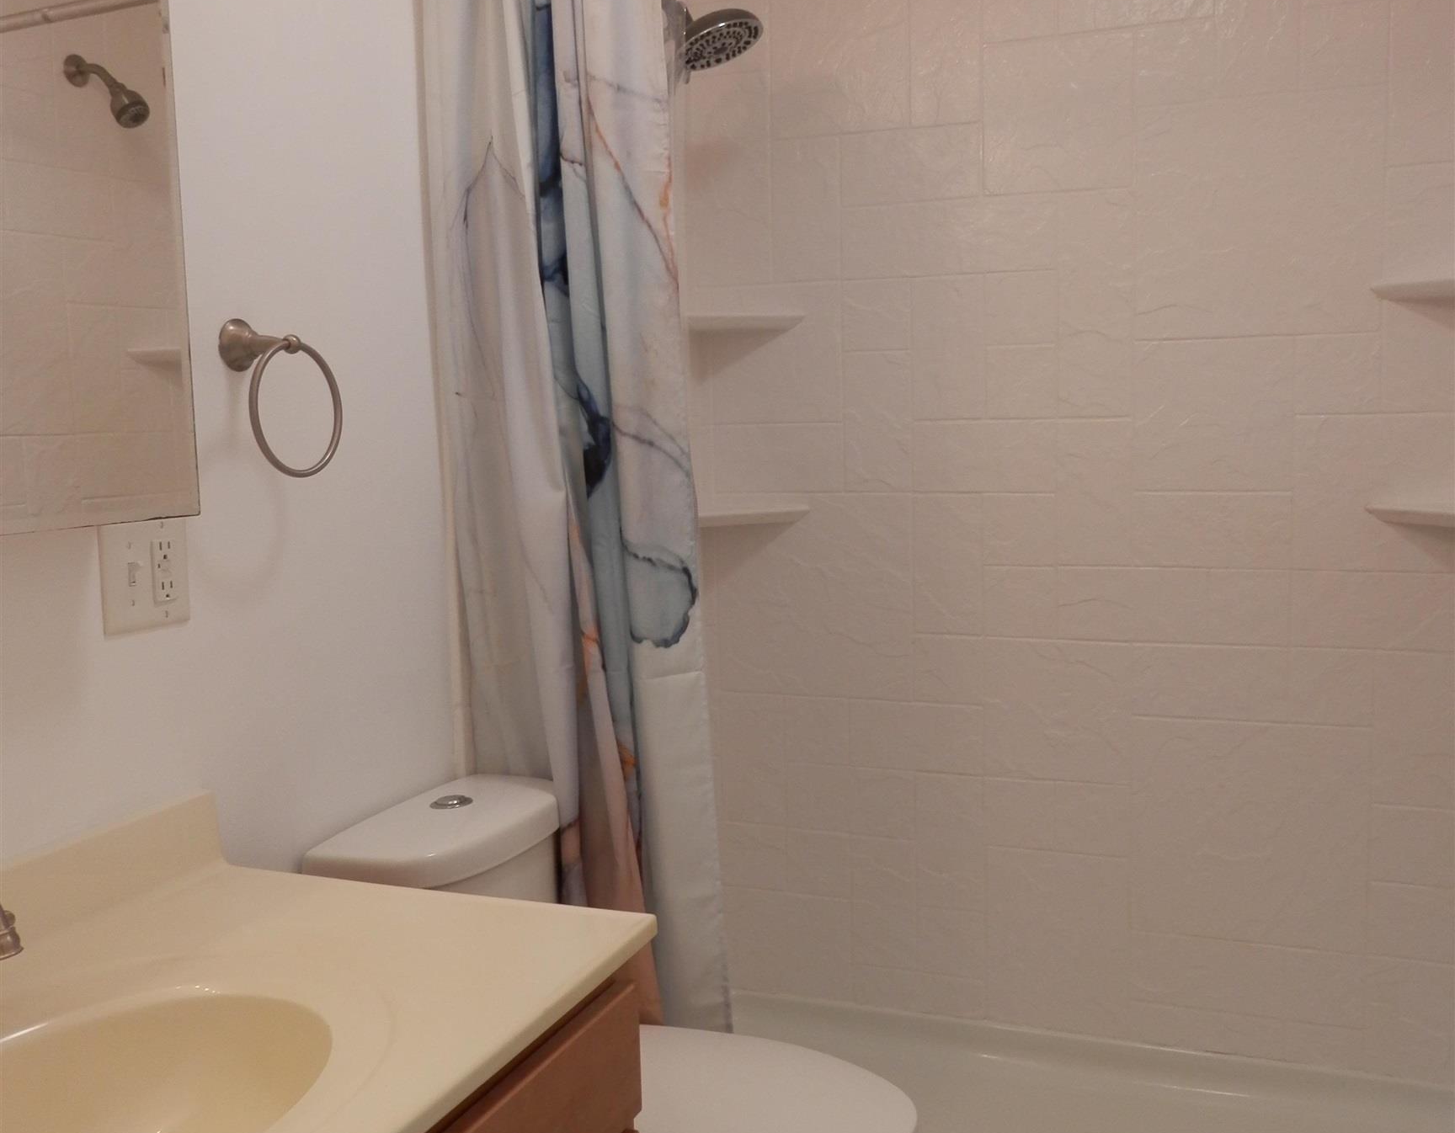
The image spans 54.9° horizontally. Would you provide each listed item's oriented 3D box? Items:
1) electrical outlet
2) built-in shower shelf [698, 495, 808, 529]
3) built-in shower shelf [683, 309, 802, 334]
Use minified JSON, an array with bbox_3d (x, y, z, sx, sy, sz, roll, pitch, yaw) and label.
[{"bbox_3d":[-0.607,0.007,1.475,0.014,0.115,0.116,1,7,21],"label":"electrical outlet"},{"bbox_3d":[0.010,-0.090,2.763,0.237,0.030,0.237,1,7,21],"label":"built-in shower shelf"},{"bbox_3d":[0.002,-0.474,2.722,0.237,0.031,0.237,1,7,21],"label":"built-in shower shelf"}]

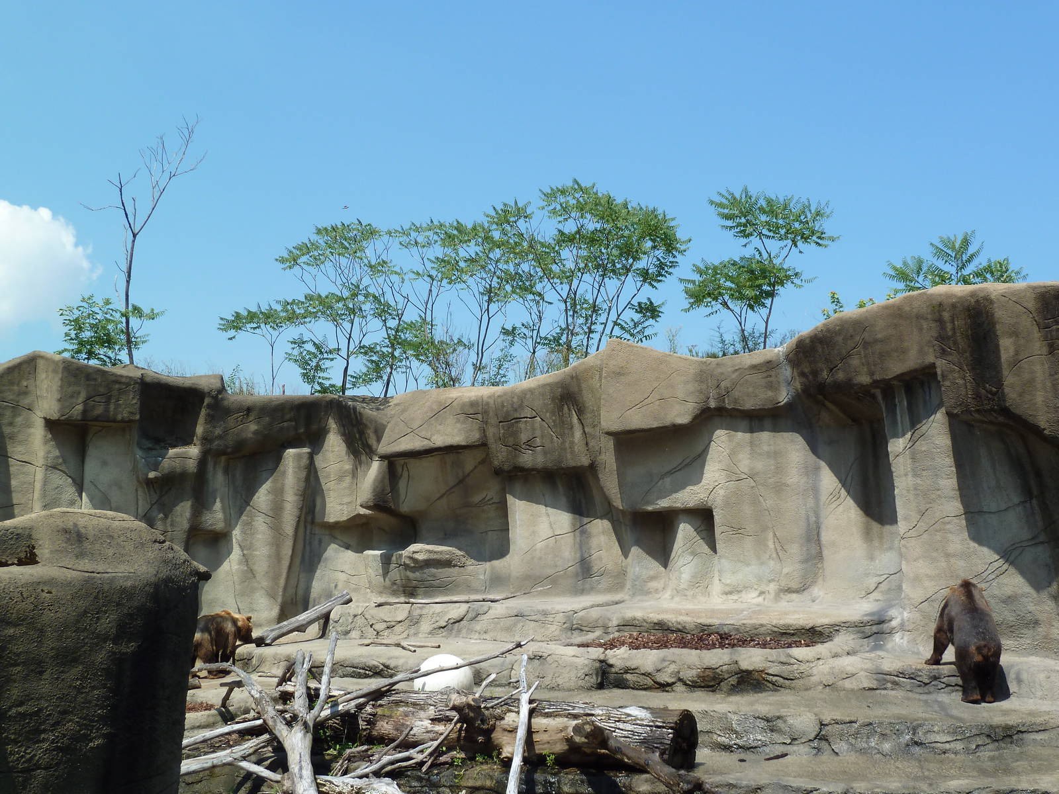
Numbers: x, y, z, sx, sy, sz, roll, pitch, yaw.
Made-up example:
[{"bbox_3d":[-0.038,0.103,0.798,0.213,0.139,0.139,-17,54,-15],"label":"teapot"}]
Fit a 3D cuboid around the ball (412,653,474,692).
[{"bbox_3d":[-1.050,3.499,15.626,0.760,0.760,0.760,0,-4,0],"label":"ball"}]

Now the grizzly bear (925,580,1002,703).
[{"bbox_3d":[5.800,3.249,17.050,0.800,1.460,1.650,-1,-4,8],"label":"grizzly bear"}]

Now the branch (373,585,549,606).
[{"bbox_3d":[-1.036,3.168,20.516,2.930,0.270,0.200,2,-5,-20],"label":"branch"}]

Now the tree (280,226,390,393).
[{"bbox_3d":[-3.766,-1.627,24.700,2.180,3.500,2.000,0,-4,0],"label":"tree"}]

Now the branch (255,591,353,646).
[{"bbox_3d":[-3.450,3.382,19.672,1.630,0.250,0.250,-20,6,-30],"label":"branch"}]

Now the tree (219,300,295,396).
[{"bbox_3d":[-5.252,-0.847,24.639,1.500,1.970,1.400,0,-4,0],"label":"tree"}]

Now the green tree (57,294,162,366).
[{"bbox_3d":[-7.751,-1.086,23.655,1.940,1.620,1.700,0,-4,0],"label":"green tree"}]

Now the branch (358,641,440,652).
[{"bbox_3d":[-1.890,3.671,18.873,1.180,0.120,0.650,0,-4,0],"label":"branch"}]

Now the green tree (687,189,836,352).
[{"bbox_3d":[4.229,-2.243,23.544,2.790,3.190,2.400,0,-4,0],"label":"green tree"}]

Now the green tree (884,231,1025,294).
[{"bbox_3d":[6.968,-1.996,21.017,2.280,1.430,1.900,0,-4,0],"label":"green tree"}]

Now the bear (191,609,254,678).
[{"bbox_3d":[-4.590,3.667,19.074,0.600,1.030,1.350,-3,-5,36],"label":"bear"}]

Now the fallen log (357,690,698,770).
[{"bbox_3d":[-0.096,3.847,14.897,4.000,0.680,0.720,-1,-5,17],"label":"fallen log"}]

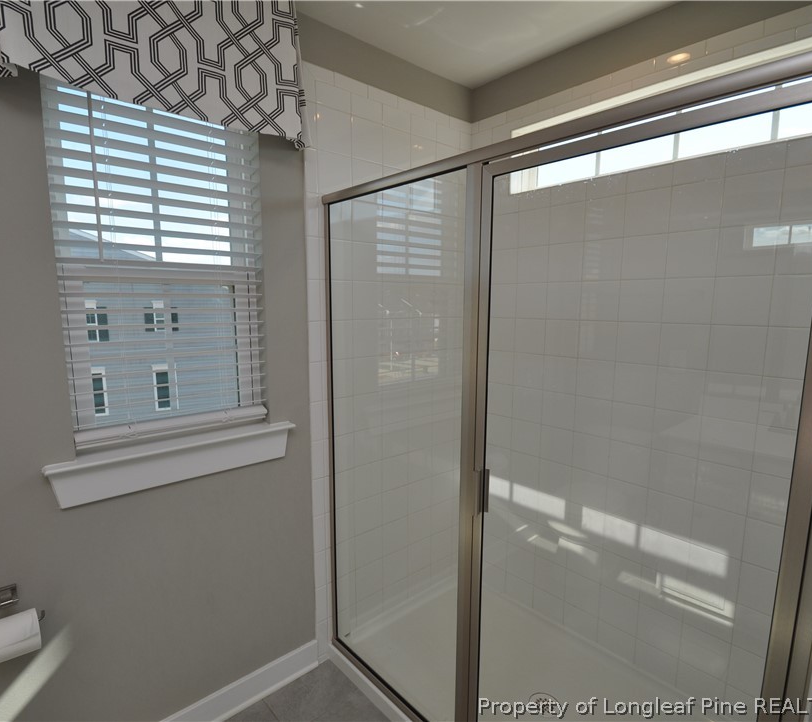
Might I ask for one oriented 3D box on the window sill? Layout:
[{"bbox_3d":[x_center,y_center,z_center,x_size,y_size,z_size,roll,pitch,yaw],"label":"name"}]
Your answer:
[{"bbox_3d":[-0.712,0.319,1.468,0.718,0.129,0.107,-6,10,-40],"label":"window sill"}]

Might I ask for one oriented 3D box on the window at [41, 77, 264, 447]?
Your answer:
[{"bbox_3d":[-0.748,-0.269,1.440,0.573,1.036,0.100,-6,10,-40],"label":"window"}]

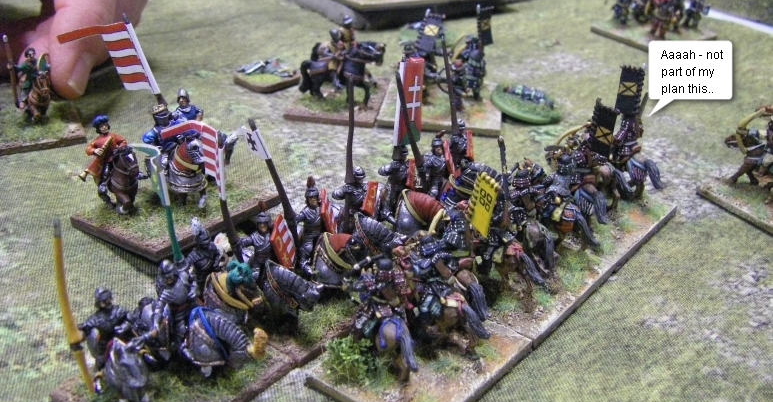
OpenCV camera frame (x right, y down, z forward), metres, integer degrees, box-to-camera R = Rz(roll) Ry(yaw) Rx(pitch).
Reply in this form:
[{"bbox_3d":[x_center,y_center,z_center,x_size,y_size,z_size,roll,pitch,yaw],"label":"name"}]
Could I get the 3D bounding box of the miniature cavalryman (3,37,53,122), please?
[{"bbox_3d":[-0.135,-0.046,0.317,0.015,0.028,0.021,-16,31,-26],"label":"miniature cavalryman"}]

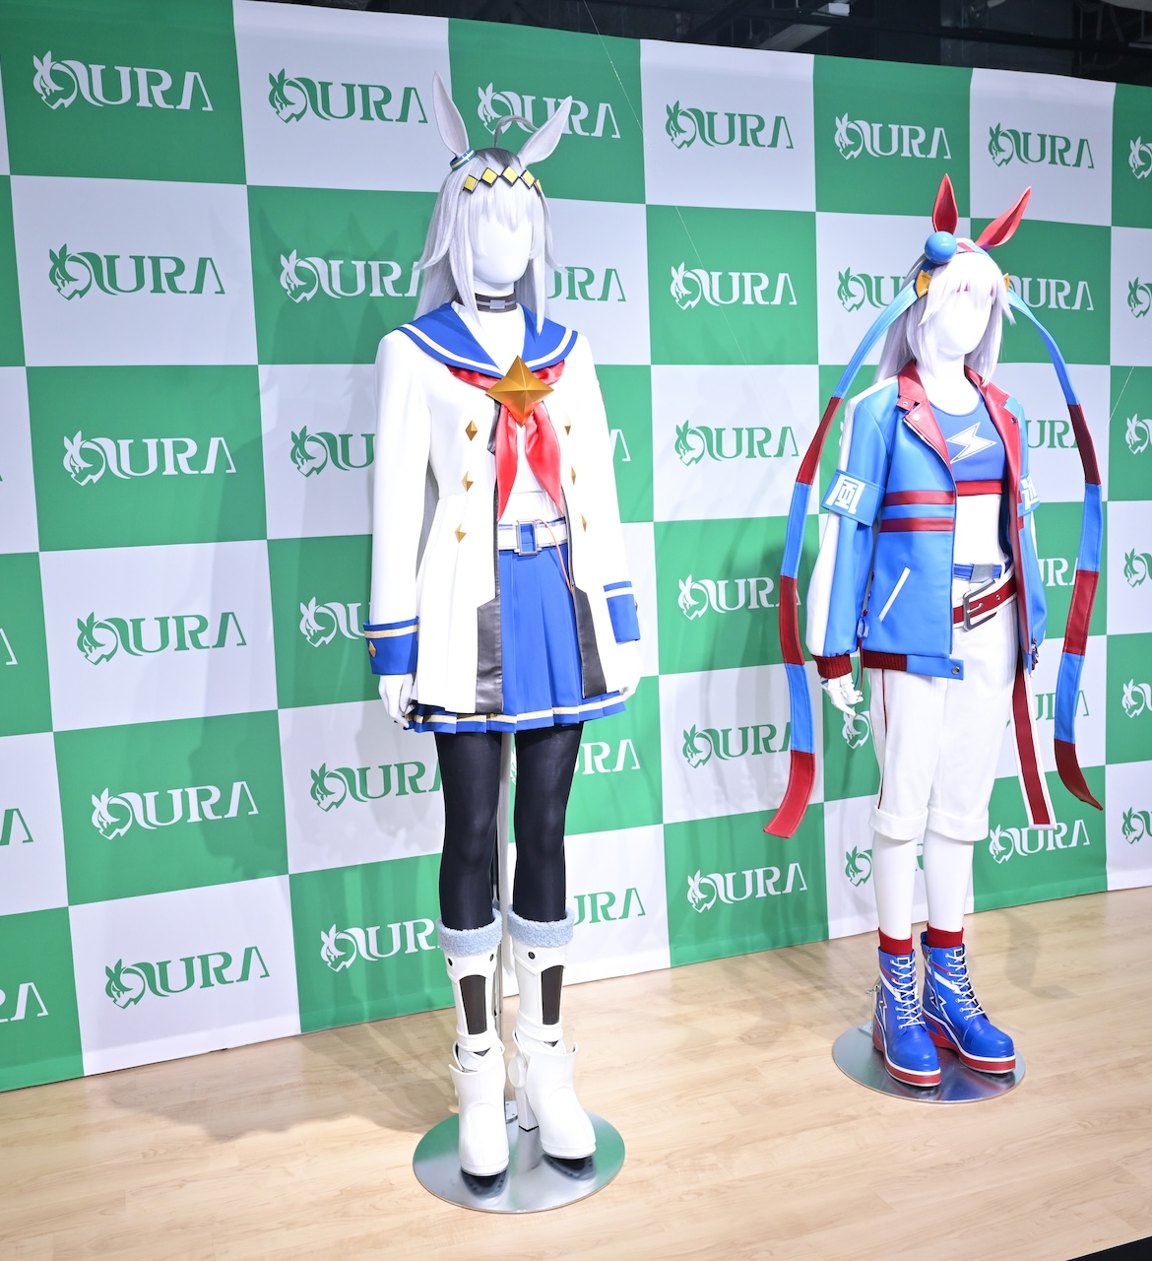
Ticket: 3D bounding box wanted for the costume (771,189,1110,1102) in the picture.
[{"bbox_3d":[0.738,0.006,2.765,0.800,1.790,0.420,-5,7,-21],"label":"costume"}]

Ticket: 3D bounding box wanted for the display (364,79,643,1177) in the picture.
[{"bbox_3d":[-0.135,0.015,2.414,0.490,1.910,0.410,-5,7,-21],"label":"display"}]

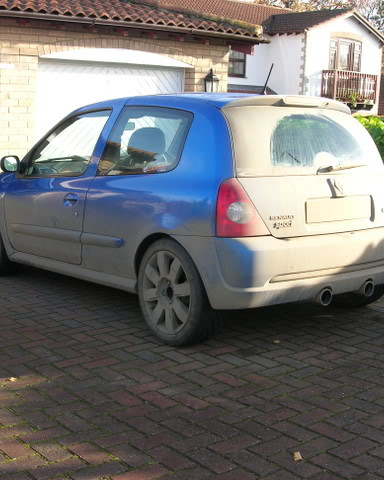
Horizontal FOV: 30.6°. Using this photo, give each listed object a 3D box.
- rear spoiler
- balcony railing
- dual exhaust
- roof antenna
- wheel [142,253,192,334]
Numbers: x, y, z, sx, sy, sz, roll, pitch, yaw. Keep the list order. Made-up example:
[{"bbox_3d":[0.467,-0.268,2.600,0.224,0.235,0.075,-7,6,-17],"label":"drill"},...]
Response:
[{"bbox_3d":[0.559,-0.749,3.922,0.990,0.085,0.210,-6,9,-37],"label":"rear spoiler"},{"bbox_3d":[5.480,-5.300,24.360,2.100,1.000,0.600,-4,9,-35],"label":"balcony railing"},{"bbox_3d":[0.793,0.274,3.747,0.420,0.088,0.130,-6,9,-37],"label":"dual exhaust"},{"bbox_3d":[0.435,-0.919,4.064,0.025,0.190,0.030,-6,32,-37],"label":"roof antenna"},{"bbox_3d":[-0.062,0.273,3.732,0.190,0.440,0.440,-6,9,-37],"label":"wheel"}]

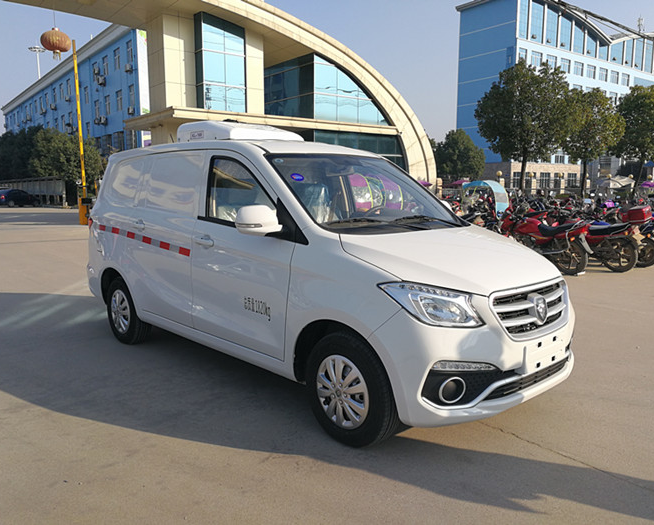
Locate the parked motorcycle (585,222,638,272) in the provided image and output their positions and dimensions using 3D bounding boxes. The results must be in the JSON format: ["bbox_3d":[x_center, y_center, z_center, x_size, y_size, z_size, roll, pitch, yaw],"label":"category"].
[{"bbox_3d":[4.581,-0.418,9.676,0.745,1.071,1.989,-7,10,-43],"label":"parked motorcycle"}]

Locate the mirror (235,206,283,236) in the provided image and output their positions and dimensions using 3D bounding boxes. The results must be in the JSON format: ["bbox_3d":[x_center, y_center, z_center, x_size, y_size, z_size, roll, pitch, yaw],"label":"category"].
[{"bbox_3d":[-0.400,-0.239,3.177,0.255,0.194,0.163,-8,11,-44],"label":"mirror"}]

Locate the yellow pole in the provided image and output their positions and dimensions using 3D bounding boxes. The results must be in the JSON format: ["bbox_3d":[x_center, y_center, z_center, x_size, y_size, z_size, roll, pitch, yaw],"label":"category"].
[{"bbox_3d":[-10.181,-5.215,22.244,0.337,7.330,0.337,0,8,0],"label":"yellow pole"}]

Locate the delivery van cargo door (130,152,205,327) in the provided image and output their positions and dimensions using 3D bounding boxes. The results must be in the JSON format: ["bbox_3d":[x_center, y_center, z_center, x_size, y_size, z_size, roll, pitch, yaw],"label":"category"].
[{"bbox_3d":[-1.300,-0.192,4.395,0.194,1.316,1.051,-8,11,-44],"label":"delivery van cargo door"}]

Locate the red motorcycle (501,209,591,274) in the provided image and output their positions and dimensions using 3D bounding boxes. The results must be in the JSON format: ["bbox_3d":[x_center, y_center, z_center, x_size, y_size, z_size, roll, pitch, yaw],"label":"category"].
[{"bbox_3d":[3.642,-0.388,9.480,0.745,1.071,1.989,-7,10,-43],"label":"red motorcycle"}]

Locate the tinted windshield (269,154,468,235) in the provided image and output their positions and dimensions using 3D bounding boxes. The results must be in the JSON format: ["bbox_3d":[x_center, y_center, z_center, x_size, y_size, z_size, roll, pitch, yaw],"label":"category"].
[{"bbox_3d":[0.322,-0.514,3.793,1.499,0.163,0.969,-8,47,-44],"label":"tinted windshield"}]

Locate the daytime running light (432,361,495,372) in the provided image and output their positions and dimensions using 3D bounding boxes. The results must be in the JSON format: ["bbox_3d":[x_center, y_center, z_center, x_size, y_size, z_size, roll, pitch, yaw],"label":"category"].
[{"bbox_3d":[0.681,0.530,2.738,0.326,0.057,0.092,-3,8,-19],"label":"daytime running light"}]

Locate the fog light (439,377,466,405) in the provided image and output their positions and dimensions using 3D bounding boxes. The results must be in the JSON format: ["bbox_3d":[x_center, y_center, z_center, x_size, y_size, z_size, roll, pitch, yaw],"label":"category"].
[{"bbox_3d":[0.628,0.645,2.750,0.141,0.141,0.082,-1,14,-23],"label":"fog light"}]

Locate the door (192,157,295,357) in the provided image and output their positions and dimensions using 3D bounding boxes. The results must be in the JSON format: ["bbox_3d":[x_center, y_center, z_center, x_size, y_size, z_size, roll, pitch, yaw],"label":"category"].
[{"bbox_3d":[-0.558,-0.085,3.644,0.194,1.316,1.173,-8,11,-44],"label":"door"}]

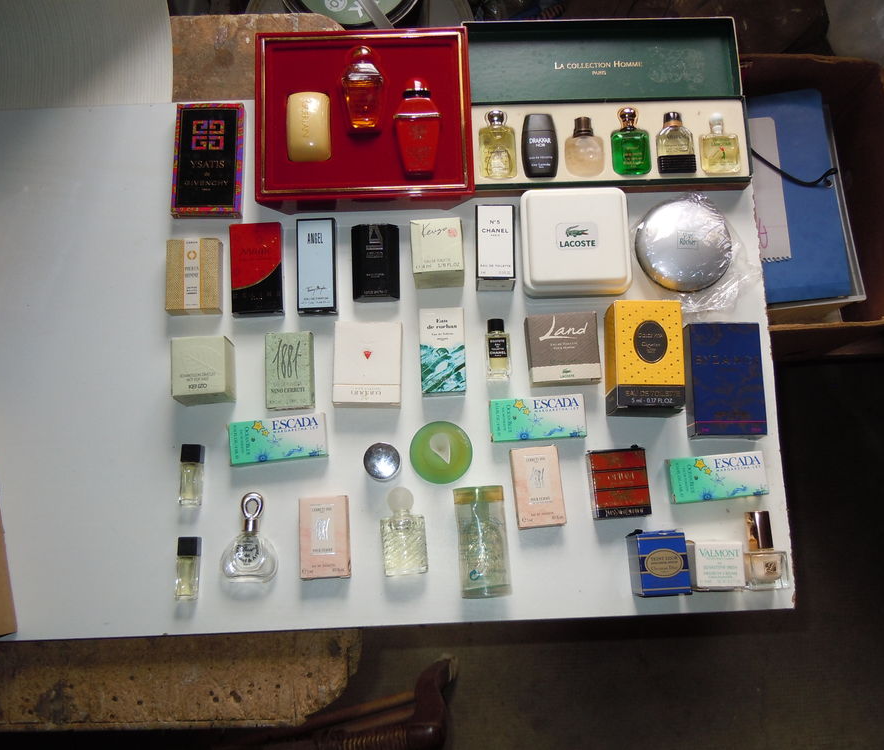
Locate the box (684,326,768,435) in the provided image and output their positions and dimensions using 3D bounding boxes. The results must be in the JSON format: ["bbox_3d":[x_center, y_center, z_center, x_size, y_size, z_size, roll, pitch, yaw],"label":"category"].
[{"bbox_3d":[0.213,0.004,0.654,0.052,0.018,0.085,0,78,0],"label":"box"}]

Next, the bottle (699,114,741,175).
[{"bbox_3d":[0.234,-0.195,0.730,0.034,0.017,0.056,0,78,0],"label":"bottle"}]

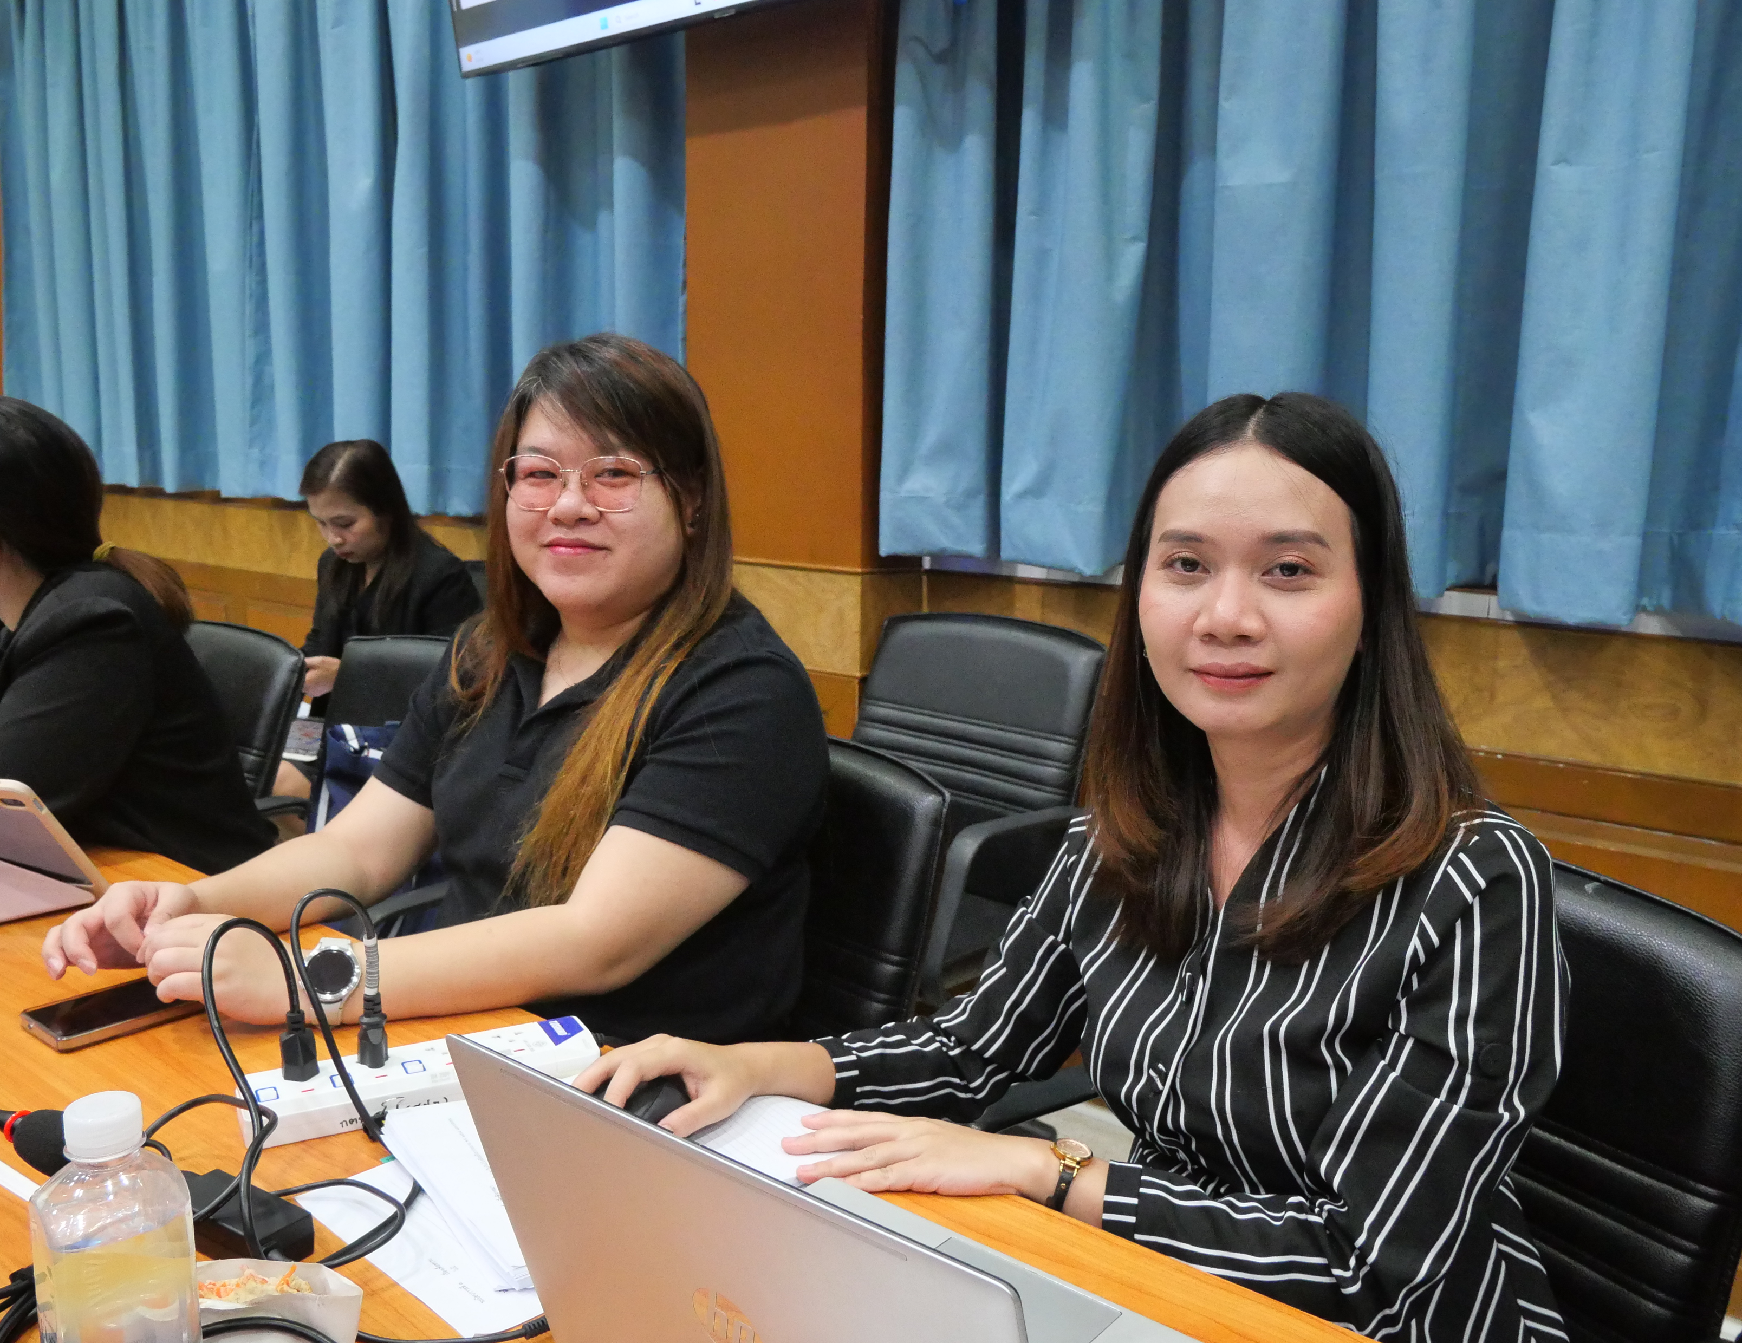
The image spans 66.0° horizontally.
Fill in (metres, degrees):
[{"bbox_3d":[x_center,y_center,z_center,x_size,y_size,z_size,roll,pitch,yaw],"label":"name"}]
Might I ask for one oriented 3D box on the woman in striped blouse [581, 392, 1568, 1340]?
[{"bbox_3d":[0.117,0.445,0.922,0.560,1.265,0.620,7,11,30],"label":"woman in striped blouse"}]

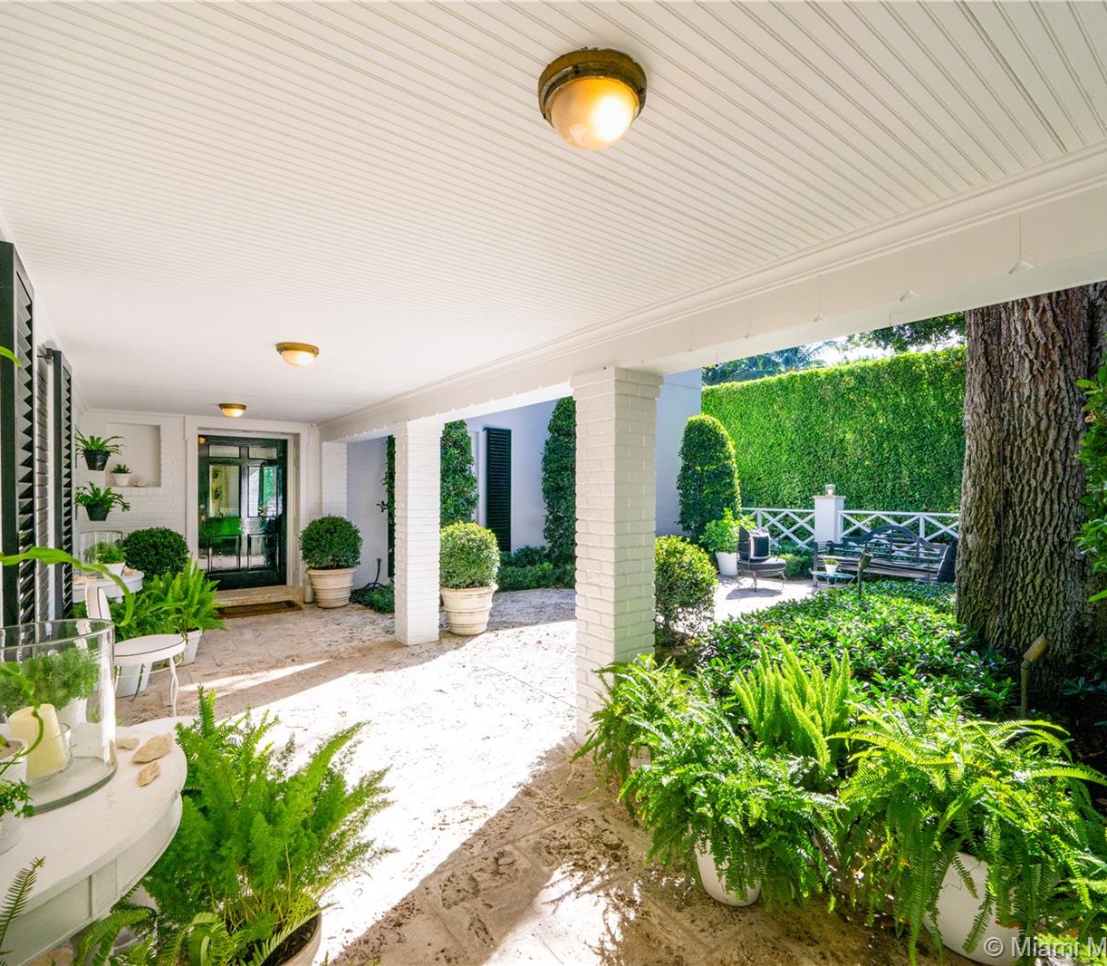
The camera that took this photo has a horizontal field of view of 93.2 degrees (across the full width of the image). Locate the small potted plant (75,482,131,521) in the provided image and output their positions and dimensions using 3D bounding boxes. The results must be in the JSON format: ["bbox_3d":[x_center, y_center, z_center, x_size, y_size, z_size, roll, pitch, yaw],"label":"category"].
[{"bbox_3d":[-4.615,0.192,5.371,0.410,0.400,0.400,0,0,-39],"label":"small potted plant"}]

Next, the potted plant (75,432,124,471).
[{"bbox_3d":[-4.654,-0.323,5.368,0.390,0.410,0.390,0,0,-39],"label":"potted plant"}]

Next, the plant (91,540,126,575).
[{"bbox_3d":[-3.075,0.526,3.623,0.175,0.255,0.175,0,0,-39],"label":"plant"}]

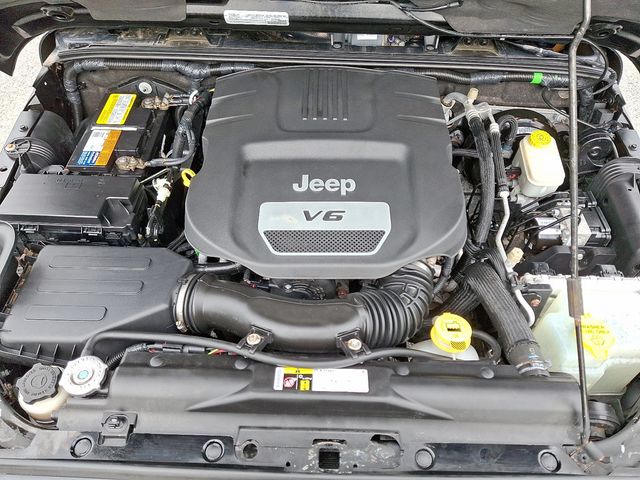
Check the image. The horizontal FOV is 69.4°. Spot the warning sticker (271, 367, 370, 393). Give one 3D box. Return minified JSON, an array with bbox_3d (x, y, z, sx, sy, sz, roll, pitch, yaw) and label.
[{"bbox_3d":[0.001,0.215,0.714,0.151,0.002,0.038,1,50,0],"label":"warning sticker"}]

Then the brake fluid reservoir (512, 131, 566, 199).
[{"bbox_3d":[0.515,-0.175,1.105,0.083,0.095,0.150,6,51,4],"label":"brake fluid reservoir"}]

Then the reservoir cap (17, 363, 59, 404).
[{"bbox_3d":[-0.436,0.229,0.726,0.067,0.023,0.067,0,51,-1],"label":"reservoir cap"}]

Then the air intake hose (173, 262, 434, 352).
[{"bbox_3d":[-0.026,0.111,0.861,0.460,0.120,0.165,1,50,0],"label":"air intake hose"}]

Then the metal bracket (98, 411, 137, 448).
[{"bbox_3d":[-0.301,0.283,0.689,0.052,0.022,0.046,1,50,0],"label":"metal bracket"}]

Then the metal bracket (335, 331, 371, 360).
[{"bbox_3d":[0.057,0.179,0.788,0.050,0.022,0.046,1,50,0],"label":"metal bracket"}]

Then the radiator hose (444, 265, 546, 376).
[{"bbox_3d":[0.309,0.145,0.847,0.110,0.135,0.240,-6,51,-5],"label":"radiator hose"}]

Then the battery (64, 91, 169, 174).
[{"bbox_3d":[-0.504,-0.223,1.246,0.174,0.190,0.312,1,50,0],"label":"battery"}]

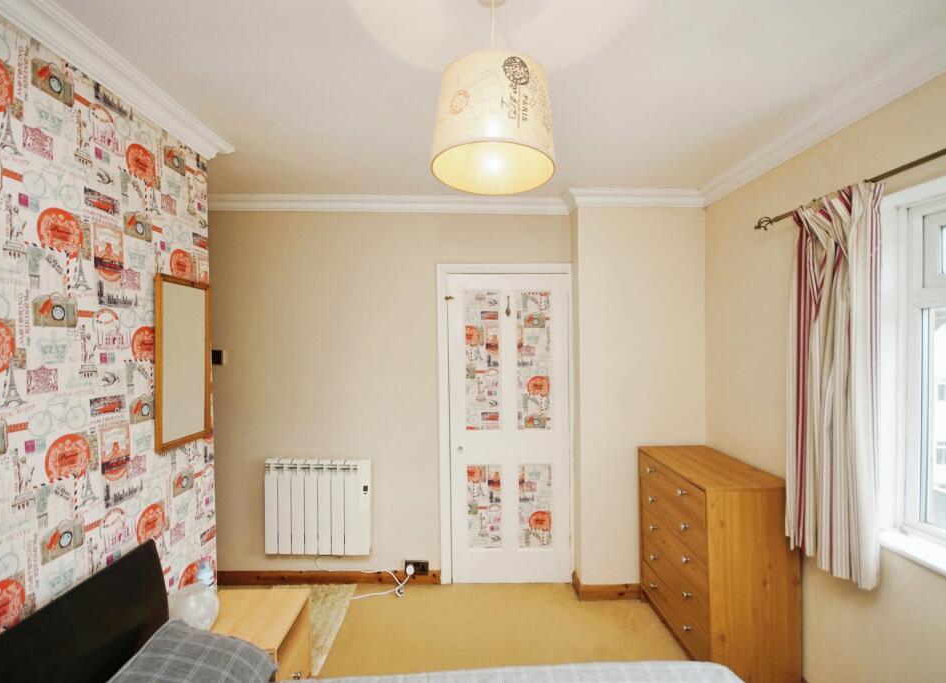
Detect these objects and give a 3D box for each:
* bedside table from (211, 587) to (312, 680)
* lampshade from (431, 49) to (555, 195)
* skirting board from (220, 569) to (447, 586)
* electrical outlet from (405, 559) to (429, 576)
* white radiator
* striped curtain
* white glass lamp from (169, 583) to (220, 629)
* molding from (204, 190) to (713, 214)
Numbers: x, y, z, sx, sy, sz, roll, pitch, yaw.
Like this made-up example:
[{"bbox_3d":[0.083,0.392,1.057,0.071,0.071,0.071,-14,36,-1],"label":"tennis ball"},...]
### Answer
[{"bbox_3d":[-0.938,1.337,1.763,0.410,0.395,0.370,0,0,-1],"label":"bedside table"},{"bbox_3d":[0.051,-0.527,1.052,0.305,0.213,0.305,0,0,-1],"label":"lampshade"},{"bbox_3d":[-0.895,1.476,2.677,1.400,0.105,0.020,0,0,-1],"label":"skirting board"},{"bbox_3d":[-0.351,1.436,2.690,0.147,0.090,0.020,0,0,-1],"label":"electrical outlet"},{"bbox_3d":[-0.931,0.998,2.611,0.630,0.582,0.100,0,0,-1],"label":"white radiator"},{"bbox_3d":[1.295,0.137,1.566,0.120,1.340,0.370,0,0,-1],"label":"striped curtain"},{"bbox_3d":[-1.050,1.013,1.610,0.175,0.180,0.175,0,0,0],"label":"white glass lamp"},{"bbox_3d":[-0.135,-0.848,2.556,2.970,0.085,0.250,0,0,-1],"label":"molding"}]

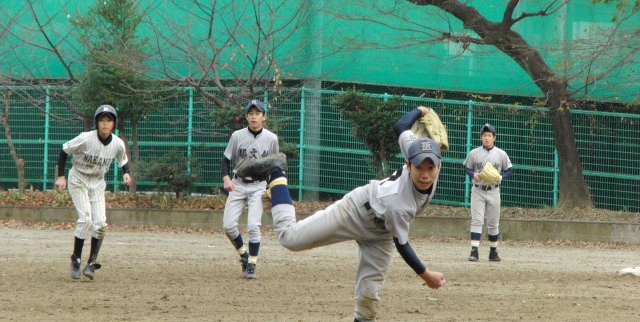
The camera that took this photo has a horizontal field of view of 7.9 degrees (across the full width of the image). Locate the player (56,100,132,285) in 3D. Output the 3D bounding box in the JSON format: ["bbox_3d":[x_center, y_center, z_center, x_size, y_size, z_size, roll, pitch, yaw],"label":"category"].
[{"bbox_3d":[-2.088,0.289,42.600,0.700,1.600,0.520,2,0,-7],"label":"player"}]

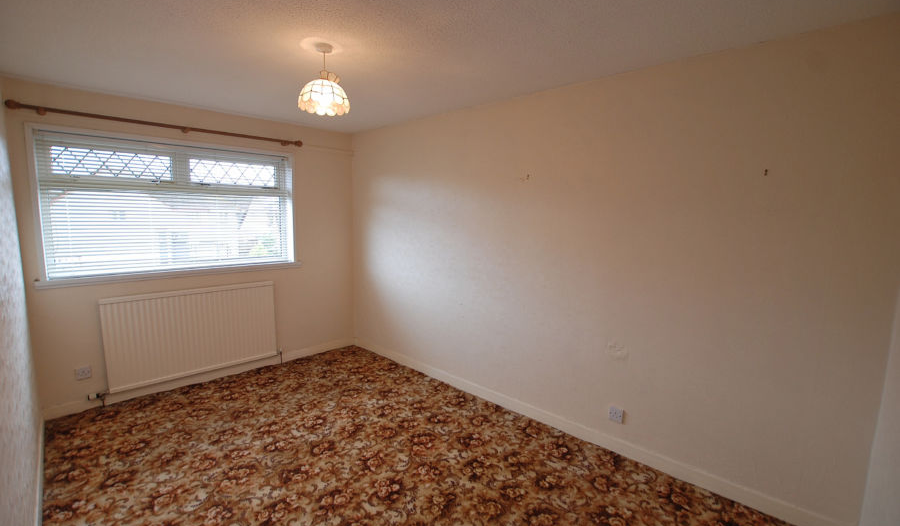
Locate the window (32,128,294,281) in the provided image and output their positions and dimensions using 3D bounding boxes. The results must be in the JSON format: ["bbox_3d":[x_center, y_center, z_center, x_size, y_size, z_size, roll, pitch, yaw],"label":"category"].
[{"bbox_3d":[-2.213,-0.459,3.172,1.710,1.050,0.110,-5,10,-41],"label":"window"}]

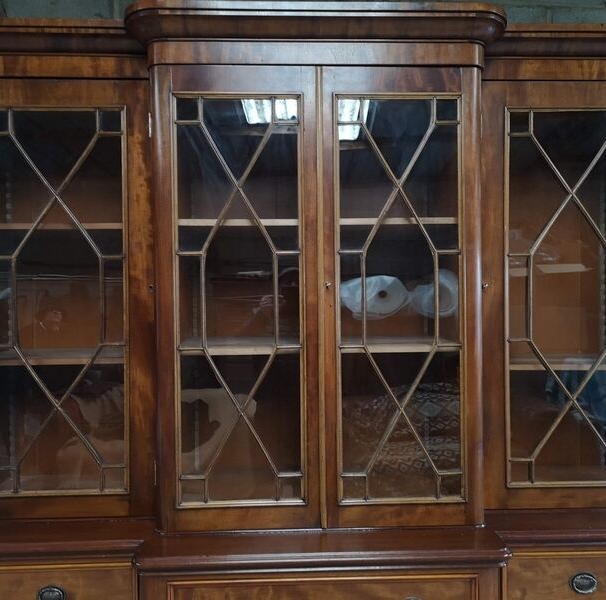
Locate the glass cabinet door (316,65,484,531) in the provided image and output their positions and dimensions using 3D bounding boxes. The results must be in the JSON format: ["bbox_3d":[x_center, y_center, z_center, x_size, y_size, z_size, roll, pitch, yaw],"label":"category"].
[{"bbox_3d":[0.272,-0.007,1.716,0.443,1.251,0.035,-1,1,-2],"label":"glass cabinet door"}]

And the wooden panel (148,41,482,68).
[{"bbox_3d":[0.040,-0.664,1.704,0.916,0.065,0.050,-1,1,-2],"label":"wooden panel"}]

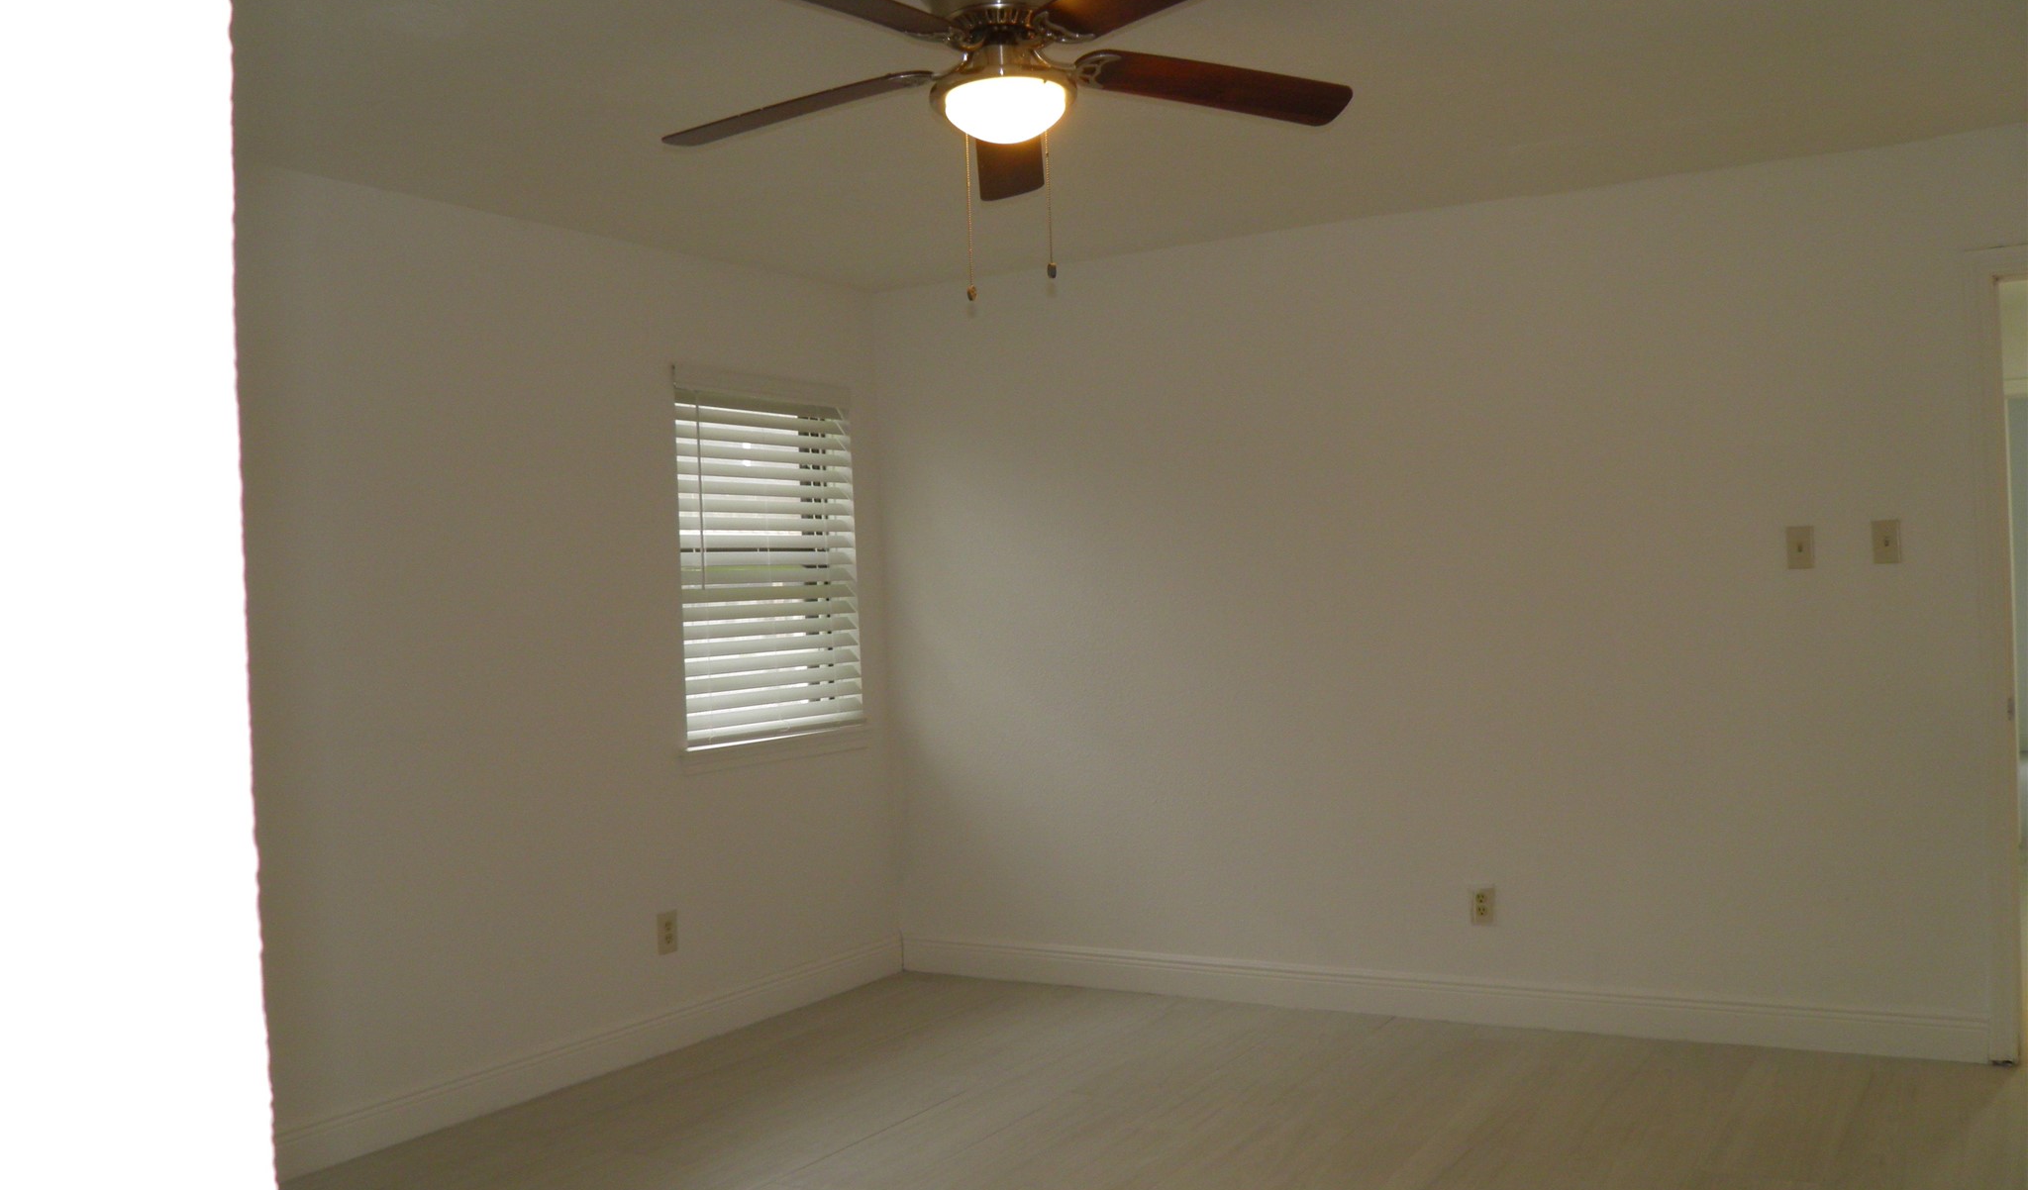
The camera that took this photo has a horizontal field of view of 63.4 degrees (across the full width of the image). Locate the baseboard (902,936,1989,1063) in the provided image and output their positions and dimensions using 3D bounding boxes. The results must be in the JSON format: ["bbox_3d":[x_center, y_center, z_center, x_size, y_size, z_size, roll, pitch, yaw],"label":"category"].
[{"bbox_3d":[1.070,1.223,5.070,3.380,0.133,0.015,-2,0,29],"label":"baseboard"}]

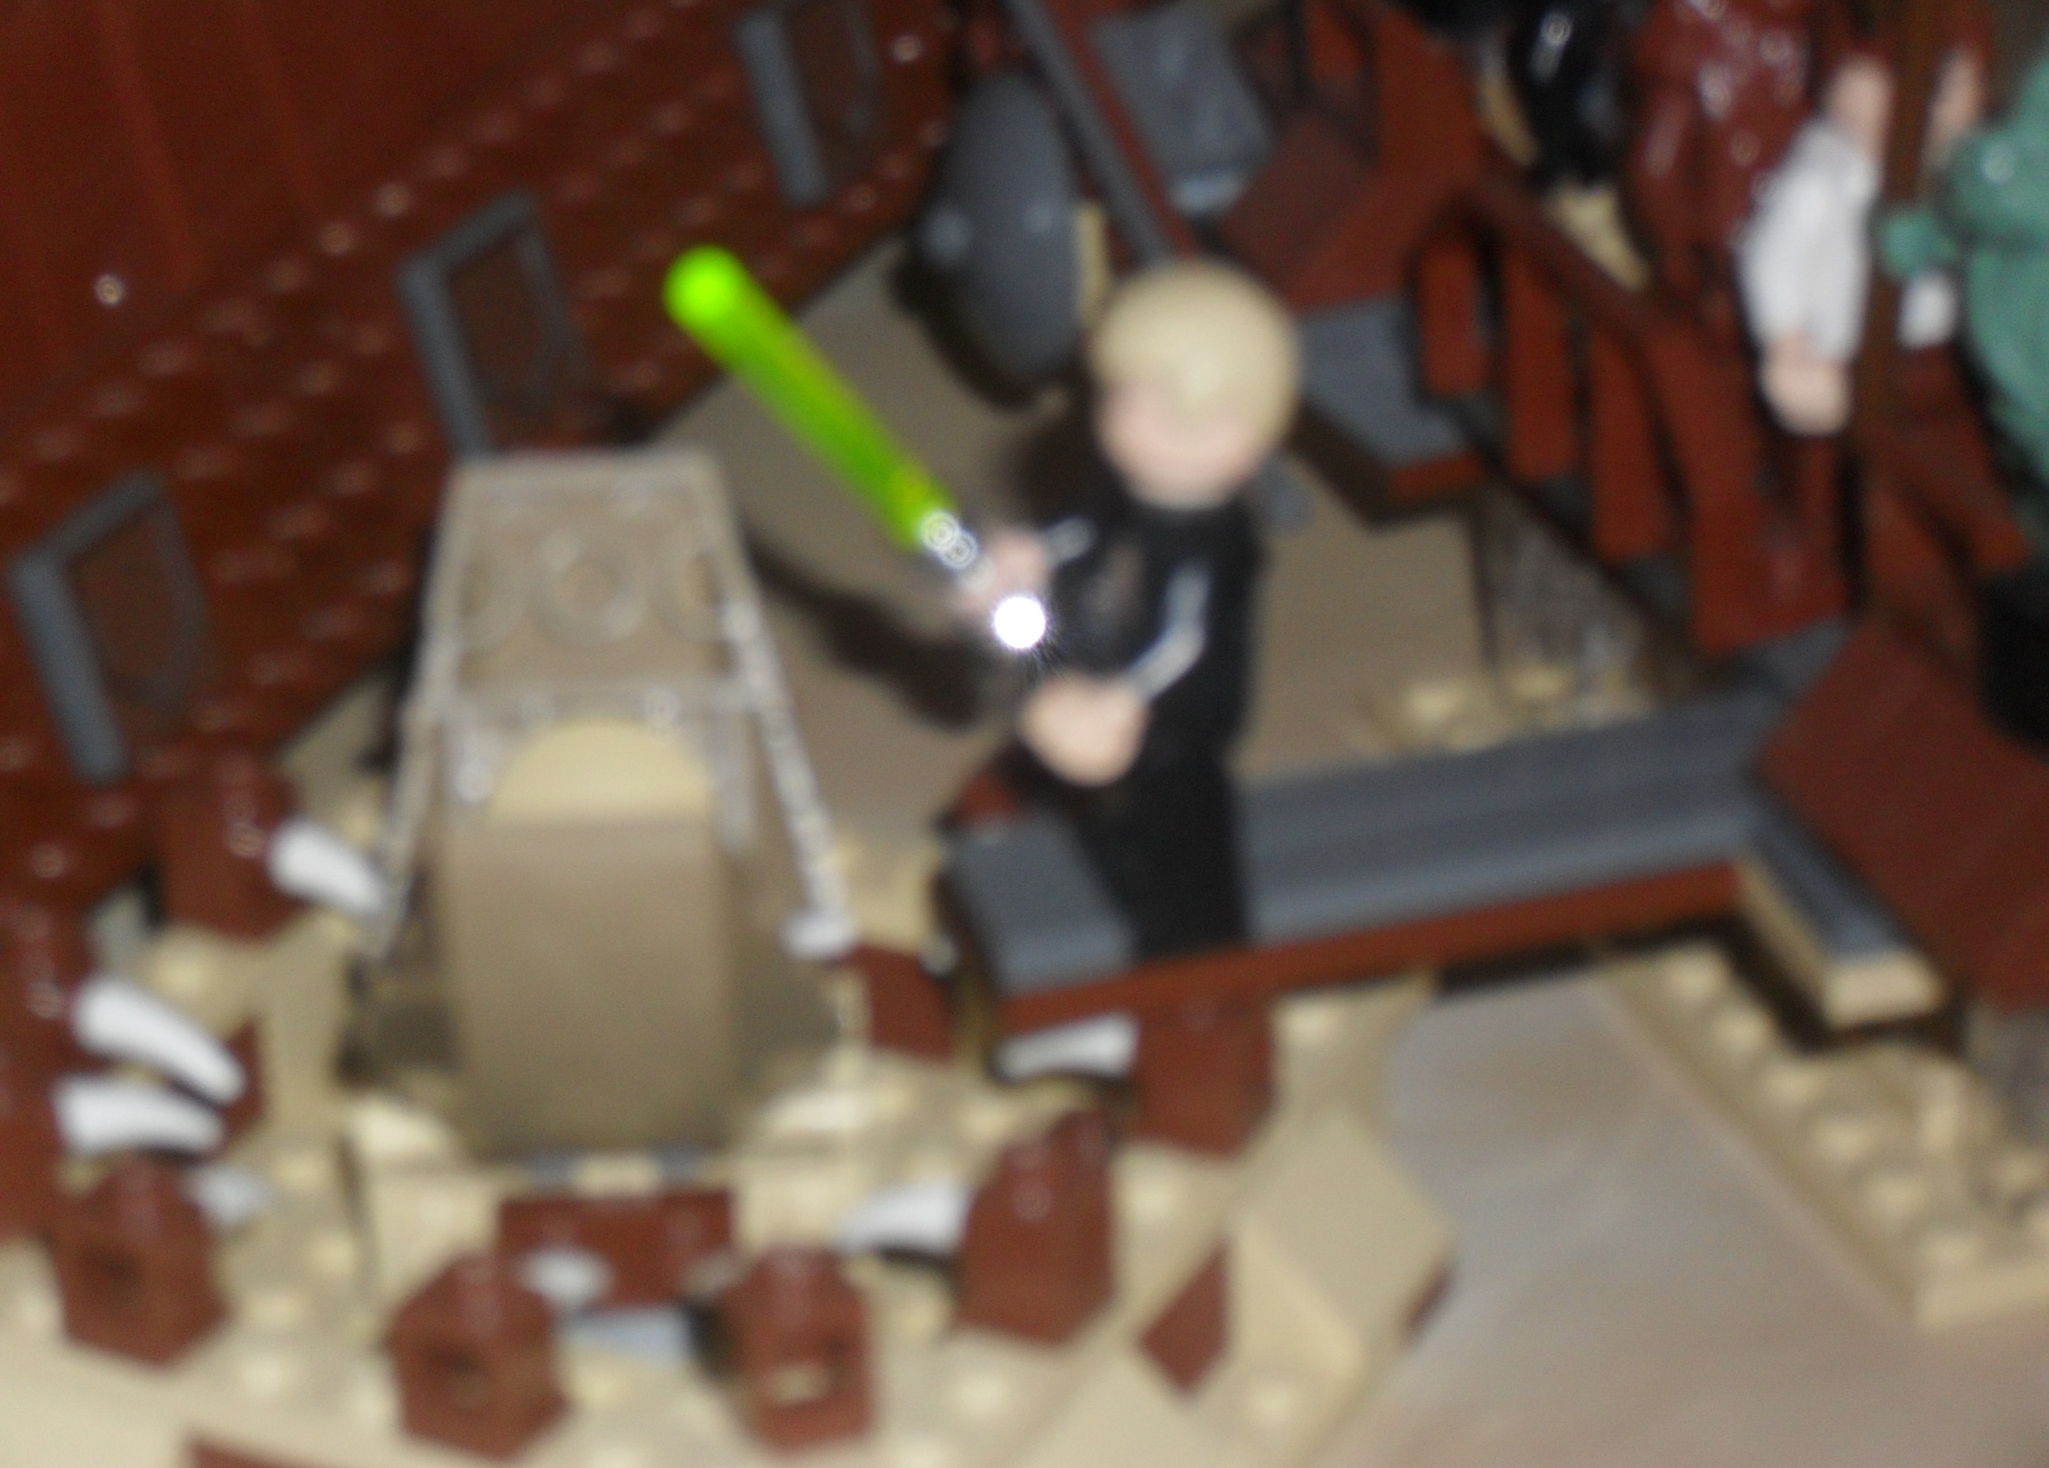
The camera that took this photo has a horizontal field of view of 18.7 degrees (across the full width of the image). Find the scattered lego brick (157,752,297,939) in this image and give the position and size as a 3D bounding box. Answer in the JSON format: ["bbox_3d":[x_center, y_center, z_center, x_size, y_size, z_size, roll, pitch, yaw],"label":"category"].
[{"bbox_3d":[-0.059,0.008,0.470,0.008,0.011,0.008,12,31,28],"label":"scattered lego brick"}]

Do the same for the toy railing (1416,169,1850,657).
[{"bbox_3d":[0.041,-0.025,0.430,0.009,0.019,0.048,-11,28,-15],"label":"toy railing"}]

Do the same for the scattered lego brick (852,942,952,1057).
[{"bbox_3d":[-0.006,0.017,0.441,0.008,0.009,0.007,12,31,28],"label":"scattered lego brick"}]

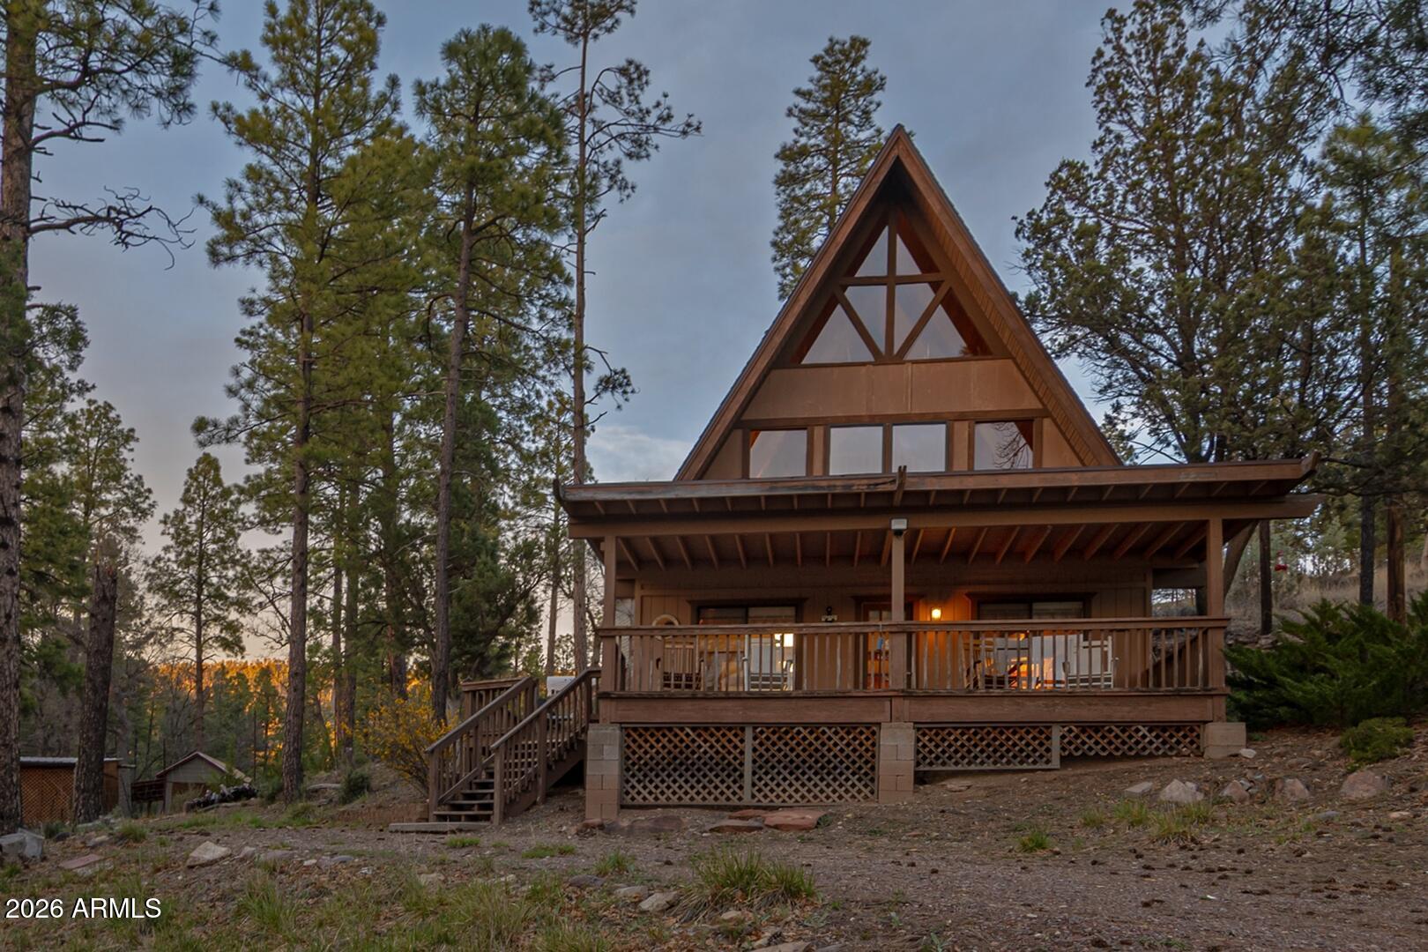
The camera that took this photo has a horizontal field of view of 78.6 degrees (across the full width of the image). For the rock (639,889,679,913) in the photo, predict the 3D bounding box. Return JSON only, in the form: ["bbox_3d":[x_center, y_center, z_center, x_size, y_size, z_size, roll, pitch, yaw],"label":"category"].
[{"bbox_3d":[-0.418,3.263,6.700,0.330,0.131,0.259,1,-12,-3],"label":"rock"}]

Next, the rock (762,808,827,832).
[{"bbox_3d":[0.992,4.257,10.800,0.844,0.173,0.662,0,-12,5],"label":"rock"}]

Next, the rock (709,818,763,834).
[{"bbox_3d":[0.274,4.288,10.700,0.732,0.124,0.459,0,-12,2],"label":"rock"}]

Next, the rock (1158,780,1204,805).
[{"bbox_3d":[4.651,3.151,8.700,0.398,0.204,0.313,-5,-13,27],"label":"rock"}]

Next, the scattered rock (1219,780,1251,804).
[{"bbox_3d":[5.191,3.147,8.700,0.275,0.211,0.231,-6,-14,29],"label":"scattered rock"}]

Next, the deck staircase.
[{"bbox_3d":[-2.799,3.705,12.350,1.380,2.000,2.050,-7,-14,33],"label":"deck staircase"}]

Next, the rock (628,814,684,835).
[{"bbox_3d":[-0.729,4.380,11.000,0.746,0.194,0.507,1,-12,-3],"label":"rock"}]

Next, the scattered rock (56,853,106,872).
[{"bbox_3d":[-6.663,4.074,9.200,0.422,0.106,0.309,9,-14,-33],"label":"scattered rock"}]

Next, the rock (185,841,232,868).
[{"bbox_3d":[-5.322,3.985,9.200,0.421,0.198,0.331,7,-14,-28],"label":"rock"}]

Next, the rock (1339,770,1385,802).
[{"bbox_3d":[6.314,3.013,8.500,0.362,0.251,0.284,-8,-15,35],"label":"rock"}]

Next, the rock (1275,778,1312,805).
[{"bbox_3d":[5.703,3.099,8.600,0.299,0.227,0.250,-7,-14,32],"label":"rock"}]

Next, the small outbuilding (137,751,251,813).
[{"bbox_3d":[-24.804,14.832,41.969,4.300,2.900,4.600,6,-13,-23],"label":"small outbuilding"}]

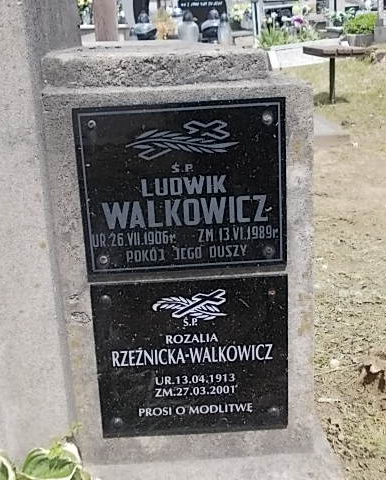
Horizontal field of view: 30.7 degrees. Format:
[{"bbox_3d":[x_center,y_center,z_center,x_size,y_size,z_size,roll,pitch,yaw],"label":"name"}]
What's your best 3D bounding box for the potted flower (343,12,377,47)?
[{"bbox_3d":[2.152,-2.684,9.000,0.450,0.440,0.440,1,18,13],"label":"potted flower"}]

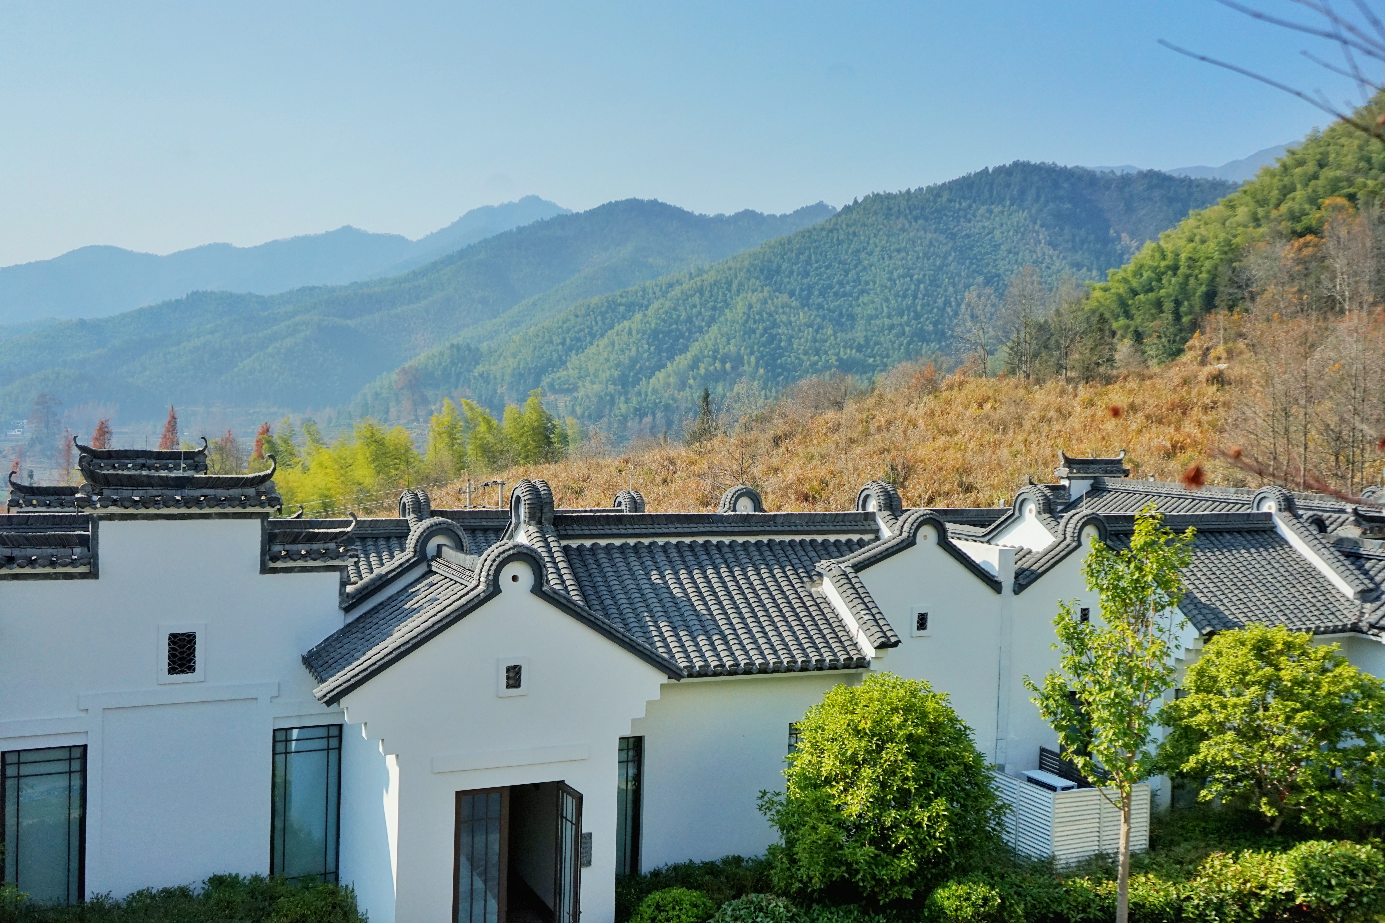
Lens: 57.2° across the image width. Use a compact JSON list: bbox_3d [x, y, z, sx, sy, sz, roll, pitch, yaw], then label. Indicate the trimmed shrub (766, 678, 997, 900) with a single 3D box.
[{"bbox_3d":[2.602,4.414,17.200,3.200,3.150,3.100,2,1,9],"label":"trimmed shrub"}]

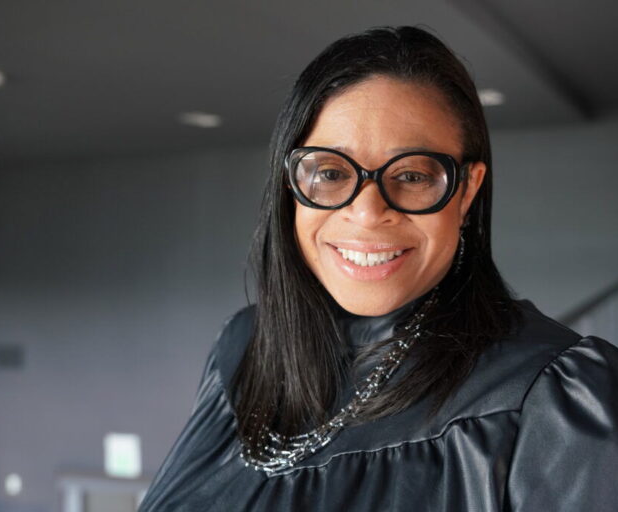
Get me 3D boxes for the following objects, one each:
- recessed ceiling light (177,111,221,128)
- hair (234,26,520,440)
[{"bbox_3d":[-0.880,-1.100,7.200,0.220,0.070,0.220,0,0,0],"label":"recessed ceiling light"},{"bbox_3d":[0.060,-0.026,0.775,0.240,0.342,0.220,0,0,14],"label":"hair"}]

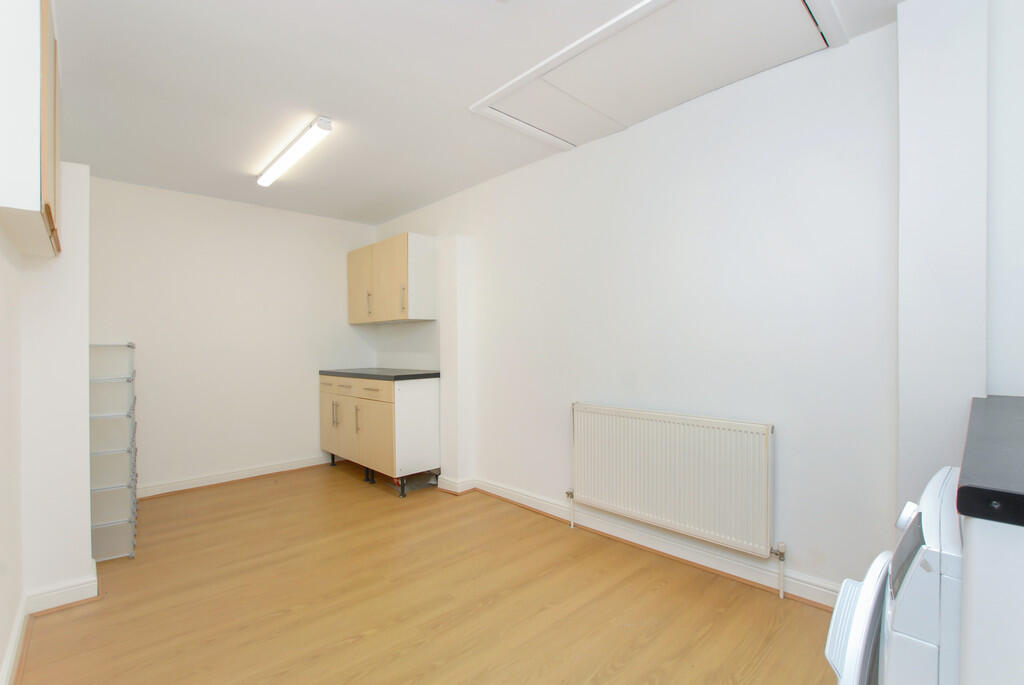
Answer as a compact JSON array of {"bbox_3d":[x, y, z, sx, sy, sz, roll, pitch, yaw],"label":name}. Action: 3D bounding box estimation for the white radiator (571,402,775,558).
[{"bbox_3d":[0.791,0.669,2.292,1.049,0.599,0.101,-1,0,44],"label":"white radiator"}]

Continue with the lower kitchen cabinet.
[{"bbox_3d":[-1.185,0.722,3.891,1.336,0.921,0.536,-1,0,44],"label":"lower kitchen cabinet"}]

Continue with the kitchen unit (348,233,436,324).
[{"bbox_3d":[-1.155,-0.552,4.052,1.083,0.729,0.293,-1,0,44],"label":"kitchen unit"}]

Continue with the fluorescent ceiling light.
[{"bbox_3d":[-1.421,-1.181,2.729,1.184,0.070,0.075,-1,0,45],"label":"fluorescent ceiling light"}]

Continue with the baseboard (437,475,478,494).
[{"bbox_3d":[-0.438,1.120,3.409,0.238,0.113,0.202,-1,0,44],"label":"baseboard"}]

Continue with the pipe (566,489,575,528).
[{"bbox_3d":[0.371,1.044,2.704,0.045,0.248,0.037,-1,0,44],"label":"pipe"}]

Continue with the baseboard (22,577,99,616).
[{"bbox_3d":[-2.011,1.133,1.919,0.228,0.104,0.022,0,0,-43],"label":"baseboard"}]

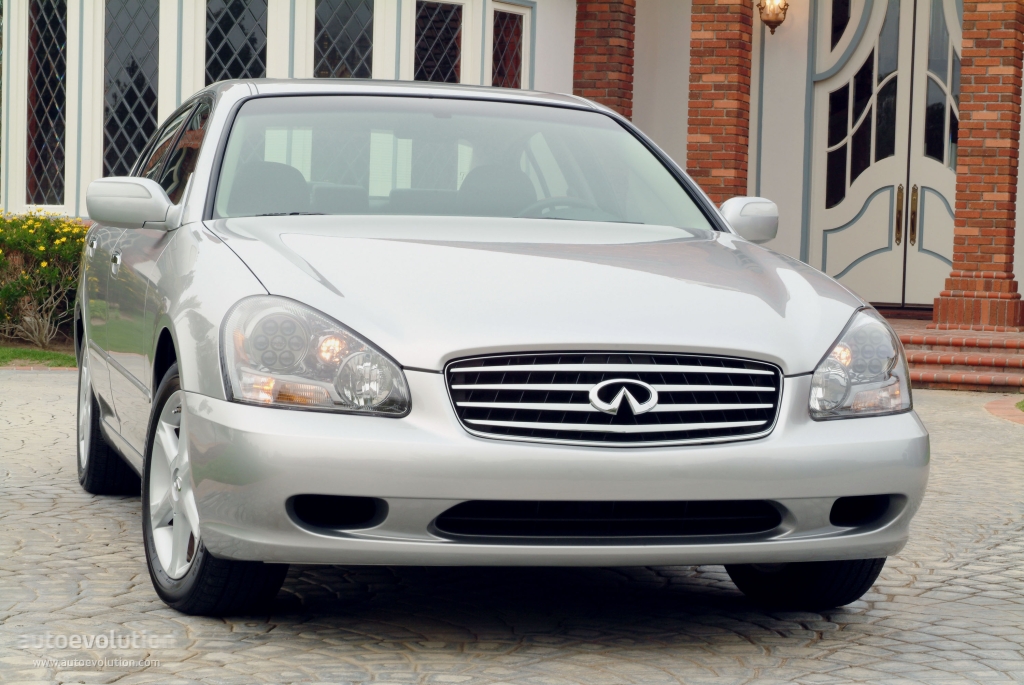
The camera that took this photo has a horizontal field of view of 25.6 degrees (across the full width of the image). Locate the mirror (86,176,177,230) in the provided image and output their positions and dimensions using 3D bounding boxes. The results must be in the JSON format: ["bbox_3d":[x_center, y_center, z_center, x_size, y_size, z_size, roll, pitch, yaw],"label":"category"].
[{"bbox_3d":[-1.076,-0.397,6.398,0.260,0.155,0.190,1,2,-15],"label":"mirror"}]

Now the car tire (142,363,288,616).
[{"bbox_3d":[-0.745,0.361,5.702,0.235,0.675,0.675,0,2,-24],"label":"car tire"}]

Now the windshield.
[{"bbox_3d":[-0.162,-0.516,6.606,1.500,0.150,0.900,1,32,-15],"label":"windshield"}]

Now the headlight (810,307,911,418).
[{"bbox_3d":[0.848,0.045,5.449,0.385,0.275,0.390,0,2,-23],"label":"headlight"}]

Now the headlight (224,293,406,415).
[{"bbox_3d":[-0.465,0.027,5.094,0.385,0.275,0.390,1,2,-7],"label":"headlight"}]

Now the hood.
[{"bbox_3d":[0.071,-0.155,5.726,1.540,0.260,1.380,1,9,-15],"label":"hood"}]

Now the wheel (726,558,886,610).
[{"bbox_3d":[0.775,0.382,6.112,0.235,0.675,0.675,0,2,-24],"label":"wheel"}]

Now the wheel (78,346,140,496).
[{"bbox_3d":[-1.489,0.240,8.471,0.235,0.675,0.675,1,2,-15],"label":"wheel"}]

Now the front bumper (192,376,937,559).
[{"bbox_3d":[0.183,0.290,5.290,1.830,0.480,0.600,1,2,-15],"label":"front bumper"}]

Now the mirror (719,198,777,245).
[{"bbox_3d":[0.729,-0.372,6.886,0.260,0.155,0.190,1,2,-15],"label":"mirror"}]

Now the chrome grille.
[{"bbox_3d":[0.247,0.127,5.062,0.815,0.215,0.110,1,2,-15],"label":"chrome grille"}]

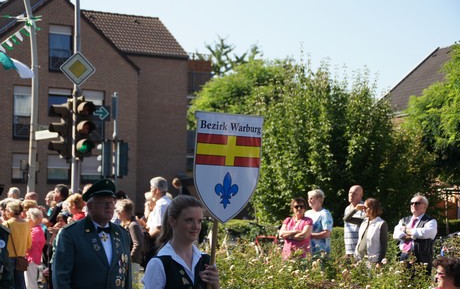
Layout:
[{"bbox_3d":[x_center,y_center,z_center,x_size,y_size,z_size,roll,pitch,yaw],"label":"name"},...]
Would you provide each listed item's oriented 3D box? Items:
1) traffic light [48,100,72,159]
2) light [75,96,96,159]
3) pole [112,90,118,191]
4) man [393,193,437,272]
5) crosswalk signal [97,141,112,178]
[{"bbox_3d":[-2.706,-0.224,16.700,0.340,0.930,0.260,2,-3,-22],"label":"traffic light"},{"bbox_3d":[-2.293,-0.254,16.600,0.260,0.930,0.340,2,-3,-27],"label":"light"},{"bbox_3d":[-2.951,0.865,27.000,0.110,4.400,0.110,1,-3,0],"label":"pole"},{"bbox_3d":[2.093,1.399,11.800,0.520,1.740,0.370,-1,-4,35],"label":"man"},{"bbox_3d":[-3.240,0.395,27.000,0.330,0.920,0.260,-2,-4,45],"label":"crosswalk signal"}]

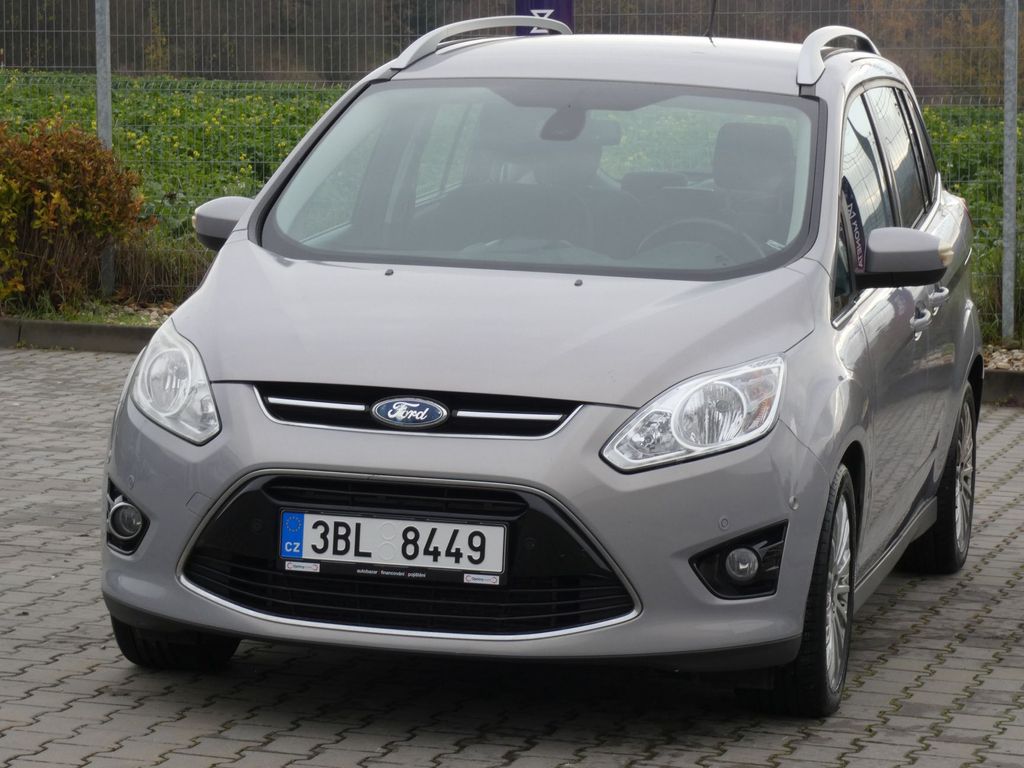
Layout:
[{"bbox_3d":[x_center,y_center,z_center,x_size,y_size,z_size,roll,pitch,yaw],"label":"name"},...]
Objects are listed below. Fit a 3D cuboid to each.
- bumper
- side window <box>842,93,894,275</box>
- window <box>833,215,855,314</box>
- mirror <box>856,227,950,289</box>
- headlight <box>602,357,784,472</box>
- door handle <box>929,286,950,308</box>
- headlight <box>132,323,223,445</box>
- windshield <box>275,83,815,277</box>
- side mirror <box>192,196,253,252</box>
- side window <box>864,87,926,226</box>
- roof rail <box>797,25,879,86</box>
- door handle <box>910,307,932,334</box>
[{"bbox_3d":[-0.195,0.315,7.982,1.770,0.610,0.655,3,5,13],"label":"bumper"},{"bbox_3d":[0.948,-0.515,9.240,0.070,0.542,1.010,-15,1,14],"label":"side window"},{"bbox_3d":[0.819,-0.296,8.643,0.050,0.267,0.380,-12,1,14],"label":"window"},{"bbox_3d":[1.007,-0.321,8.889,0.233,0.165,0.210,3,5,13],"label":"mirror"},{"bbox_3d":[0.427,0.065,7.880,0.345,0.255,0.540,3,5,13],"label":"headlight"},{"bbox_3d":[1.212,-0.255,9.835,0.052,0.055,0.210,3,5,13],"label":"door handle"},{"bbox_3d":[-0.762,-0.007,8.165,0.345,0.255,0.540,3,5,13],"label":"headlight"},{"bbox_3d":[0.096,-0.517,8.980,1.440,0.157,1.071,3,33,14],"label":"windshield"},{"bbox_3d":[-0.772,-0.430,9.318,0.233,0.165,0.210,3,5,13],"label":"side mirror"},{"bbox_3d":[1.135,-0.662,10.143,0.060,0.429,0.770,-15,1,14],"label":"side window"},{"bbox_3d":[1.025,-0.973,10.316,0.105,0.175,2.200,3,5,13],"label":"roof rail"},{"bbox_3d":[1.120,-0.174,9.472,0.052,0.060,0.210,3,5,13],"label":"door handle"}]

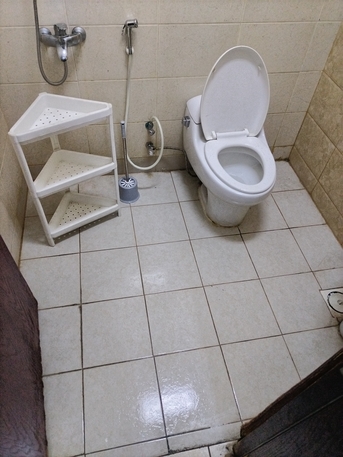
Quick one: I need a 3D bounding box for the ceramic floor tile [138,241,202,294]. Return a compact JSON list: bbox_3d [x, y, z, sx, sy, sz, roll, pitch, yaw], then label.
[{"bbox_3d":[-0.013,0.200,1.797,0.297,0.010,0.297,-6,50,-9],"label":"ceramic floor tile"}]

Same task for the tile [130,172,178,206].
[{"bbox_3d":[-0.128,-0.253,2.174,0.297,0.010,0.282,-6,50,-9],"label":"tile"}]

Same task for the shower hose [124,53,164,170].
[{"bbox_3d":[-0.145,-0.604,1.909,0.230,0.715,0.070,-6,50,-9],"label":"shower hose"}]

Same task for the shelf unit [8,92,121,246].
[{"bbox_3d":[-0.519,-0.295,1.716,0.435,0.700,0.230,-26,56,-24],"label":"shelf unit"}]

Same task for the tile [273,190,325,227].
[{"bbox_3d":[0.783,-0.120,2.132,0.237,0.010,0.297,-6,50,-9],"label":"tile"}]

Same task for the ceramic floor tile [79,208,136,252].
[{"bbox_3d":[-0.364,0.004,1.939,0.297,0.010,0.297,-6,50,-9],"label":"ceramic floor tile"}]

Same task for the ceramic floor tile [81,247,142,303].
[{"bbox_3d":[-0.309,0.231,1.751,0.297,0.010,0.302,-6,50,-9],"label":"ceramic floor tile"}]

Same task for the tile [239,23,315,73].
[{"bbox_3d":[0.522,-0.928,1.777,0.400,0.250,0.010,-6,50,-9],"label":"tile"}]

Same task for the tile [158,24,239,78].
[{"bbox_3d":[0.130,-0.884,1.714,0.400,0.250,0.010,-6,50,-9],"label":"tile"}]

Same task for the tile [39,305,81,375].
[{"bbox_3d":[-0.543,0.491,1.506,0.294,0.010,0.297,-6,50,-9],"label":"tile"}]

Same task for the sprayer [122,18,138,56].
[{"bbox_3d":[-0.186,-0.868,1.561,0.075,0.155,0.050,-6,50,-9],"label":"sprayer"}]

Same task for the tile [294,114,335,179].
[{"bbox_3d":[0.870,-0.498,2.095,0.010,0.250,0.370,-6,50,-9],"label":"tile"}]

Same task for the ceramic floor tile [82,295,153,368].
[{"bbox_3d":[-0.250,0.460,1.552,0.300,0.010,0.300,-6,50,-9],"label":"ceramic floor tile"}]

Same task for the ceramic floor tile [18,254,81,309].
[{"bbox_3d":[-0.603,0.263,1.703,0.297,0.010,0.302,-6,50,-9],"label":"ceramic floor tile"}]

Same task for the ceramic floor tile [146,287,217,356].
[{"bbox_3d":[0.044,0.427,1.599,0.300,0.010,0.300,-6,50,-9],"label":"ceramic floor tile"}]

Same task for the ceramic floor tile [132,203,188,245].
[{"bbox_3d":[-0.068,-0.027,1.978,0.300,0.010,0.300,-6,50,-9],"label":"ceramic floor tile"}]

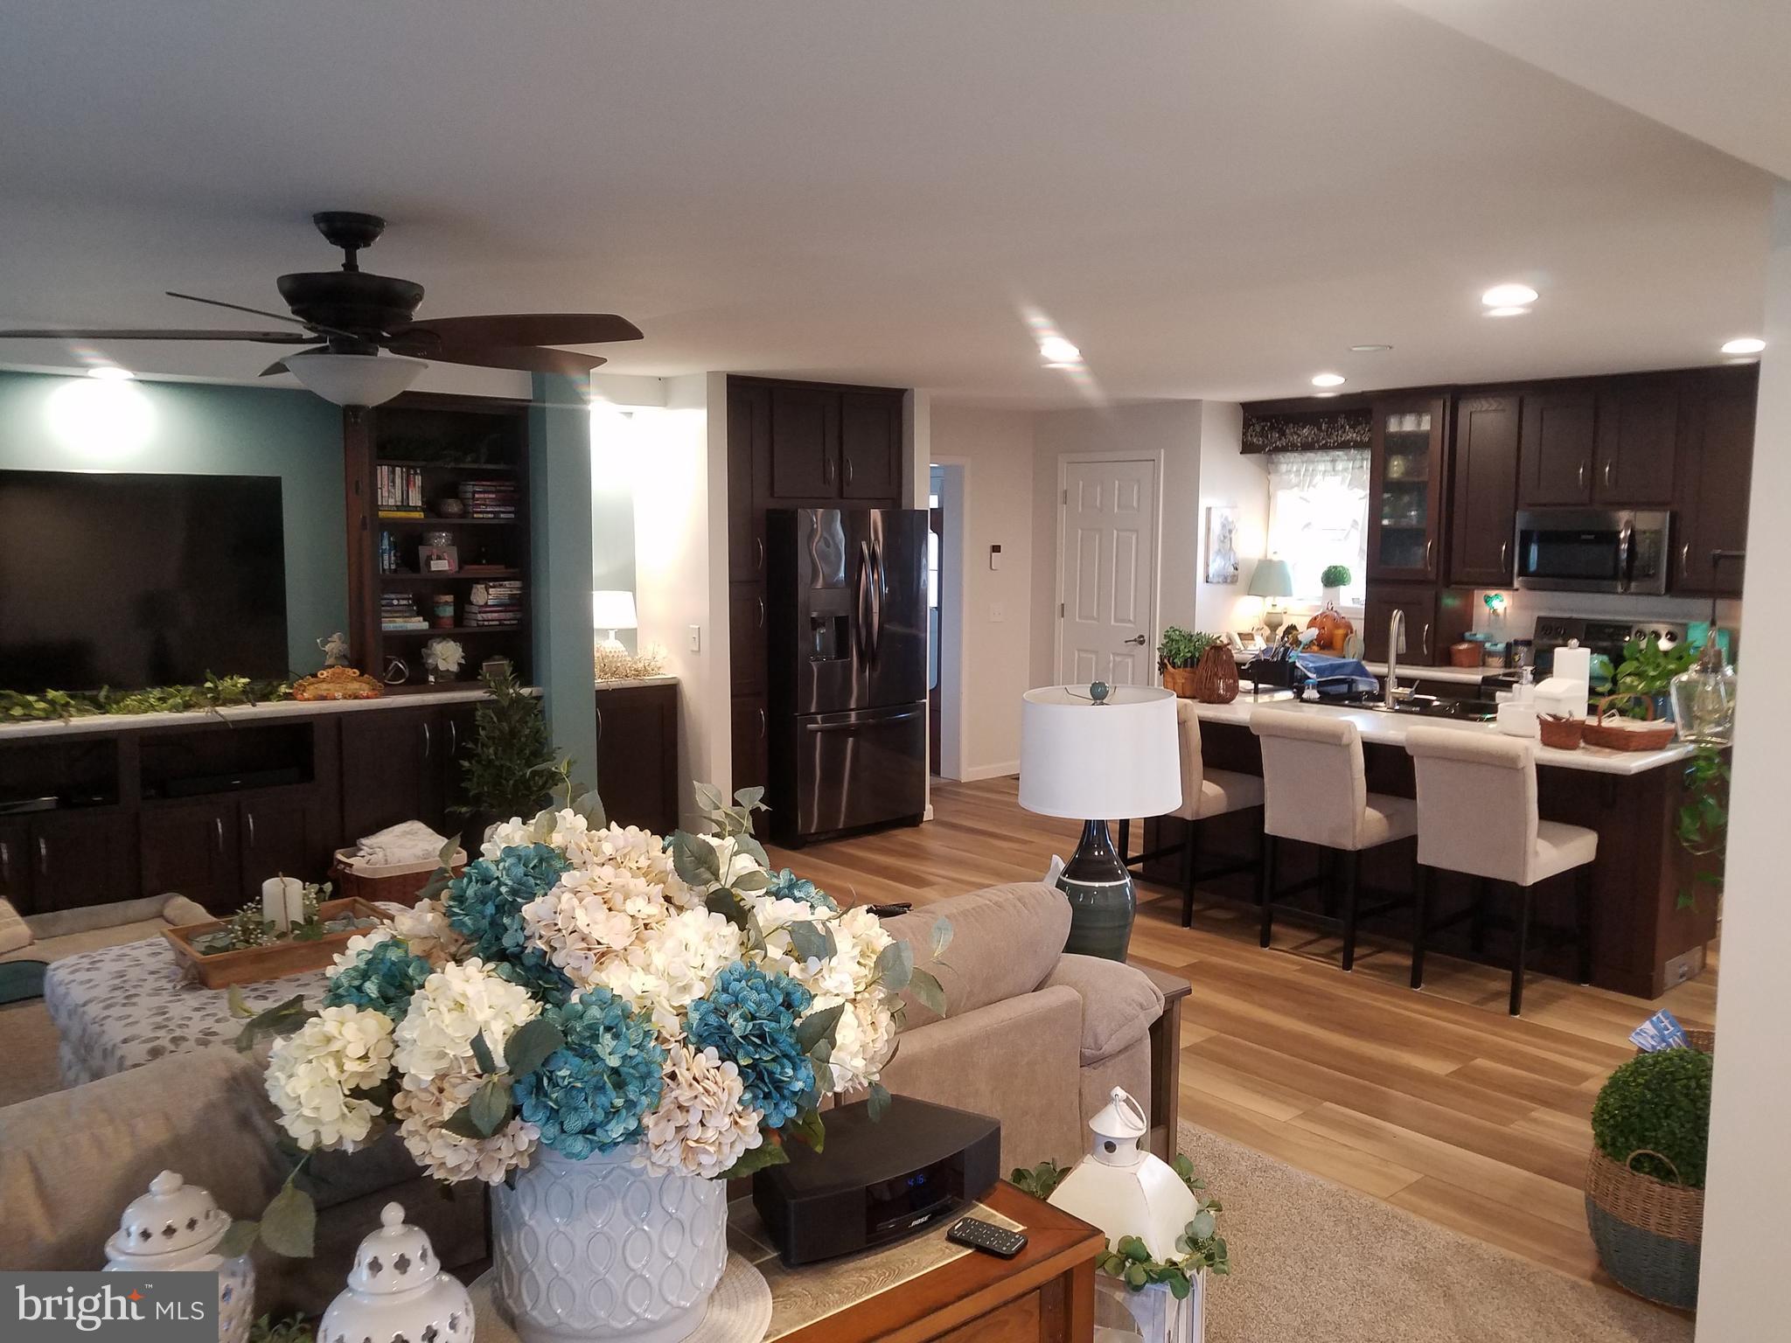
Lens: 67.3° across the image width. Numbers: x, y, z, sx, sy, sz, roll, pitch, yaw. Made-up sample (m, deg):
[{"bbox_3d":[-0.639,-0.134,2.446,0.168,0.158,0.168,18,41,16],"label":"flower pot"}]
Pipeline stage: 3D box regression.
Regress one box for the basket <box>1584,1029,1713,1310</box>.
[{"bbox_3d":[1.825,1.135,3.093,0.420,0.500,0.420,-6,9,-42],"label":"basket"}]

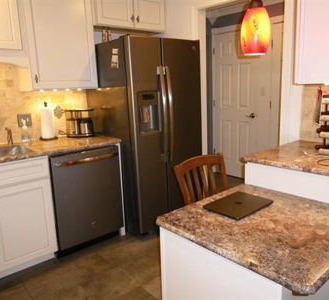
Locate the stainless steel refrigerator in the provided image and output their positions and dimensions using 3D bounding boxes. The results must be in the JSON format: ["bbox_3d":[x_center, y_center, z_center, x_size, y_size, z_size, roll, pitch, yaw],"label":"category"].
[{"bbox_3d":[-0.180,-0.165,3.278,0.835,1.765,0.840,-12,14,-40],"label":"stainless steel refrigerator"}]

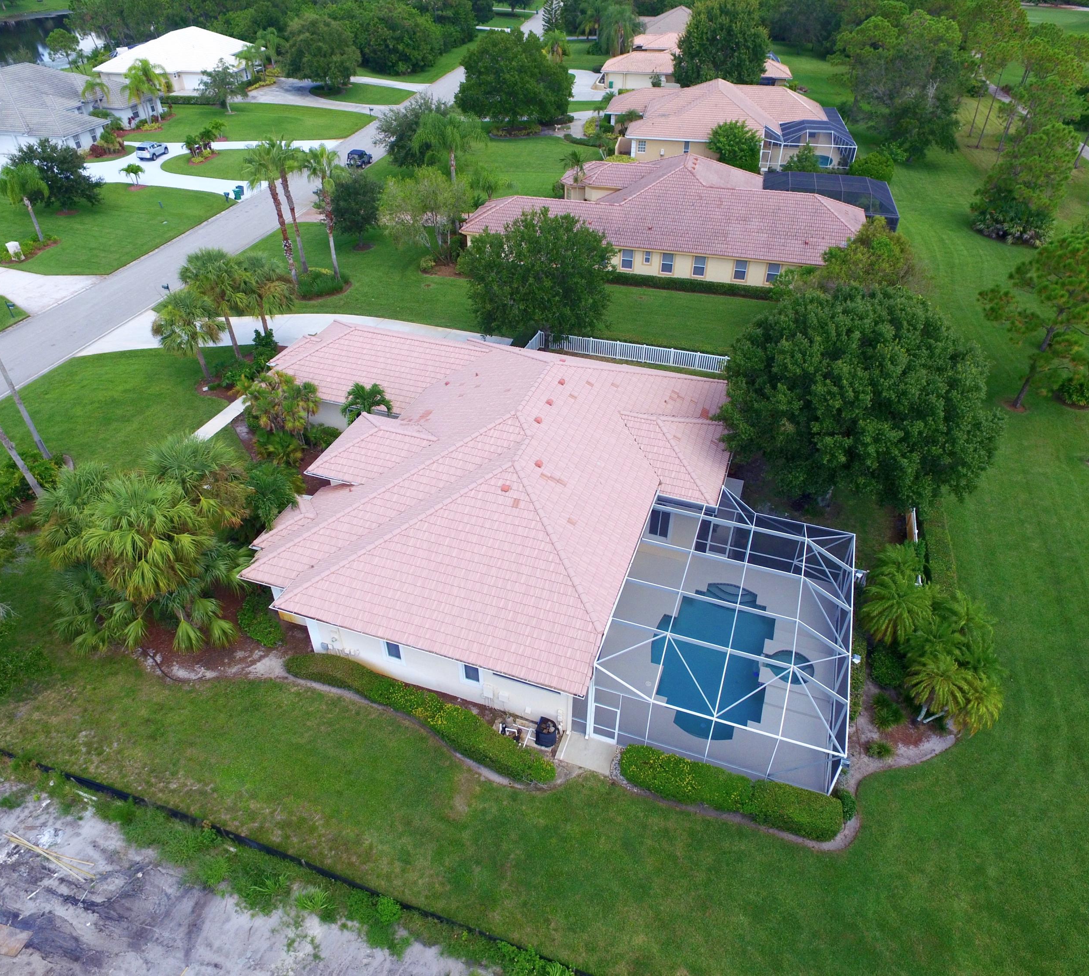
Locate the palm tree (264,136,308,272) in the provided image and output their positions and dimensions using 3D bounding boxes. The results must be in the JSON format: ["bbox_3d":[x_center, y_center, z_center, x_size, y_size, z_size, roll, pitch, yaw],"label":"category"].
[{"bbox_3d":[-19.023,-21.439,57.862,3.150,10.170,3.150,0,38,0],"label":"palm tree"}]

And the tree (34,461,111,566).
[{"bbox_3d":[-22.004,1.627,35.587,3.900,5.600,3.900,0,39,0],"label":"tree"}]

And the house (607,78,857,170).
[{"bbox_3d":[21.351,-44.458,89.292,27.950,7.000,21.900,8,39,9],"label":"house"}]

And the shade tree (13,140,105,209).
[{"bbox_3d":[-46.059,-28.809,70.224,8.700,6.000,8.700,-21,44,-25],"label":"shade tree"}]

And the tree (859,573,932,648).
[{"bbox_3d":[13.331,5.109,28.960,2.600,3.000,2.600,0,39,0],"label":"tree"}]

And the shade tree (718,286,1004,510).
[{"bbox_3d":[13.412,-3.238,33.420,11.500,10.500,11.500,0,39,0],"label":"shade tree"}]

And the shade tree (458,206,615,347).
[{"bbox_3d":[-0.403,-12.411,46.074,9.300,9.000,9.300,0,39,0],"label":"shade tree"}]

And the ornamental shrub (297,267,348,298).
[{"bbox_3d":[-18.621,-17.305,62.913,3.900,0.950,3.600,0,39,0],"label":"ornamental shrub"}]

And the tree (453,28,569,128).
[{"bbox_3d":[-4.355,-54.781,101.361,15.400,11.200,14.200,0,39,0],"label":"tree"}]

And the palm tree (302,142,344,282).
[{"bbox_3d":[-15.475,-19.700,54.671,3.400,9.600,3.400,0,39,0],"label":"palm tree"}]

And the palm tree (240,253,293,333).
[{"bbox_3d":[-17.299,-11.665,48.255,3.250,6.750,3.250,0,38,0],"label":"palm tree"}]

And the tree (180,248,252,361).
[{"bbox_3d":[-19.408,-10.935,45.735,4.100,7.000,4.100,0,39,0],"label":"tree"}]

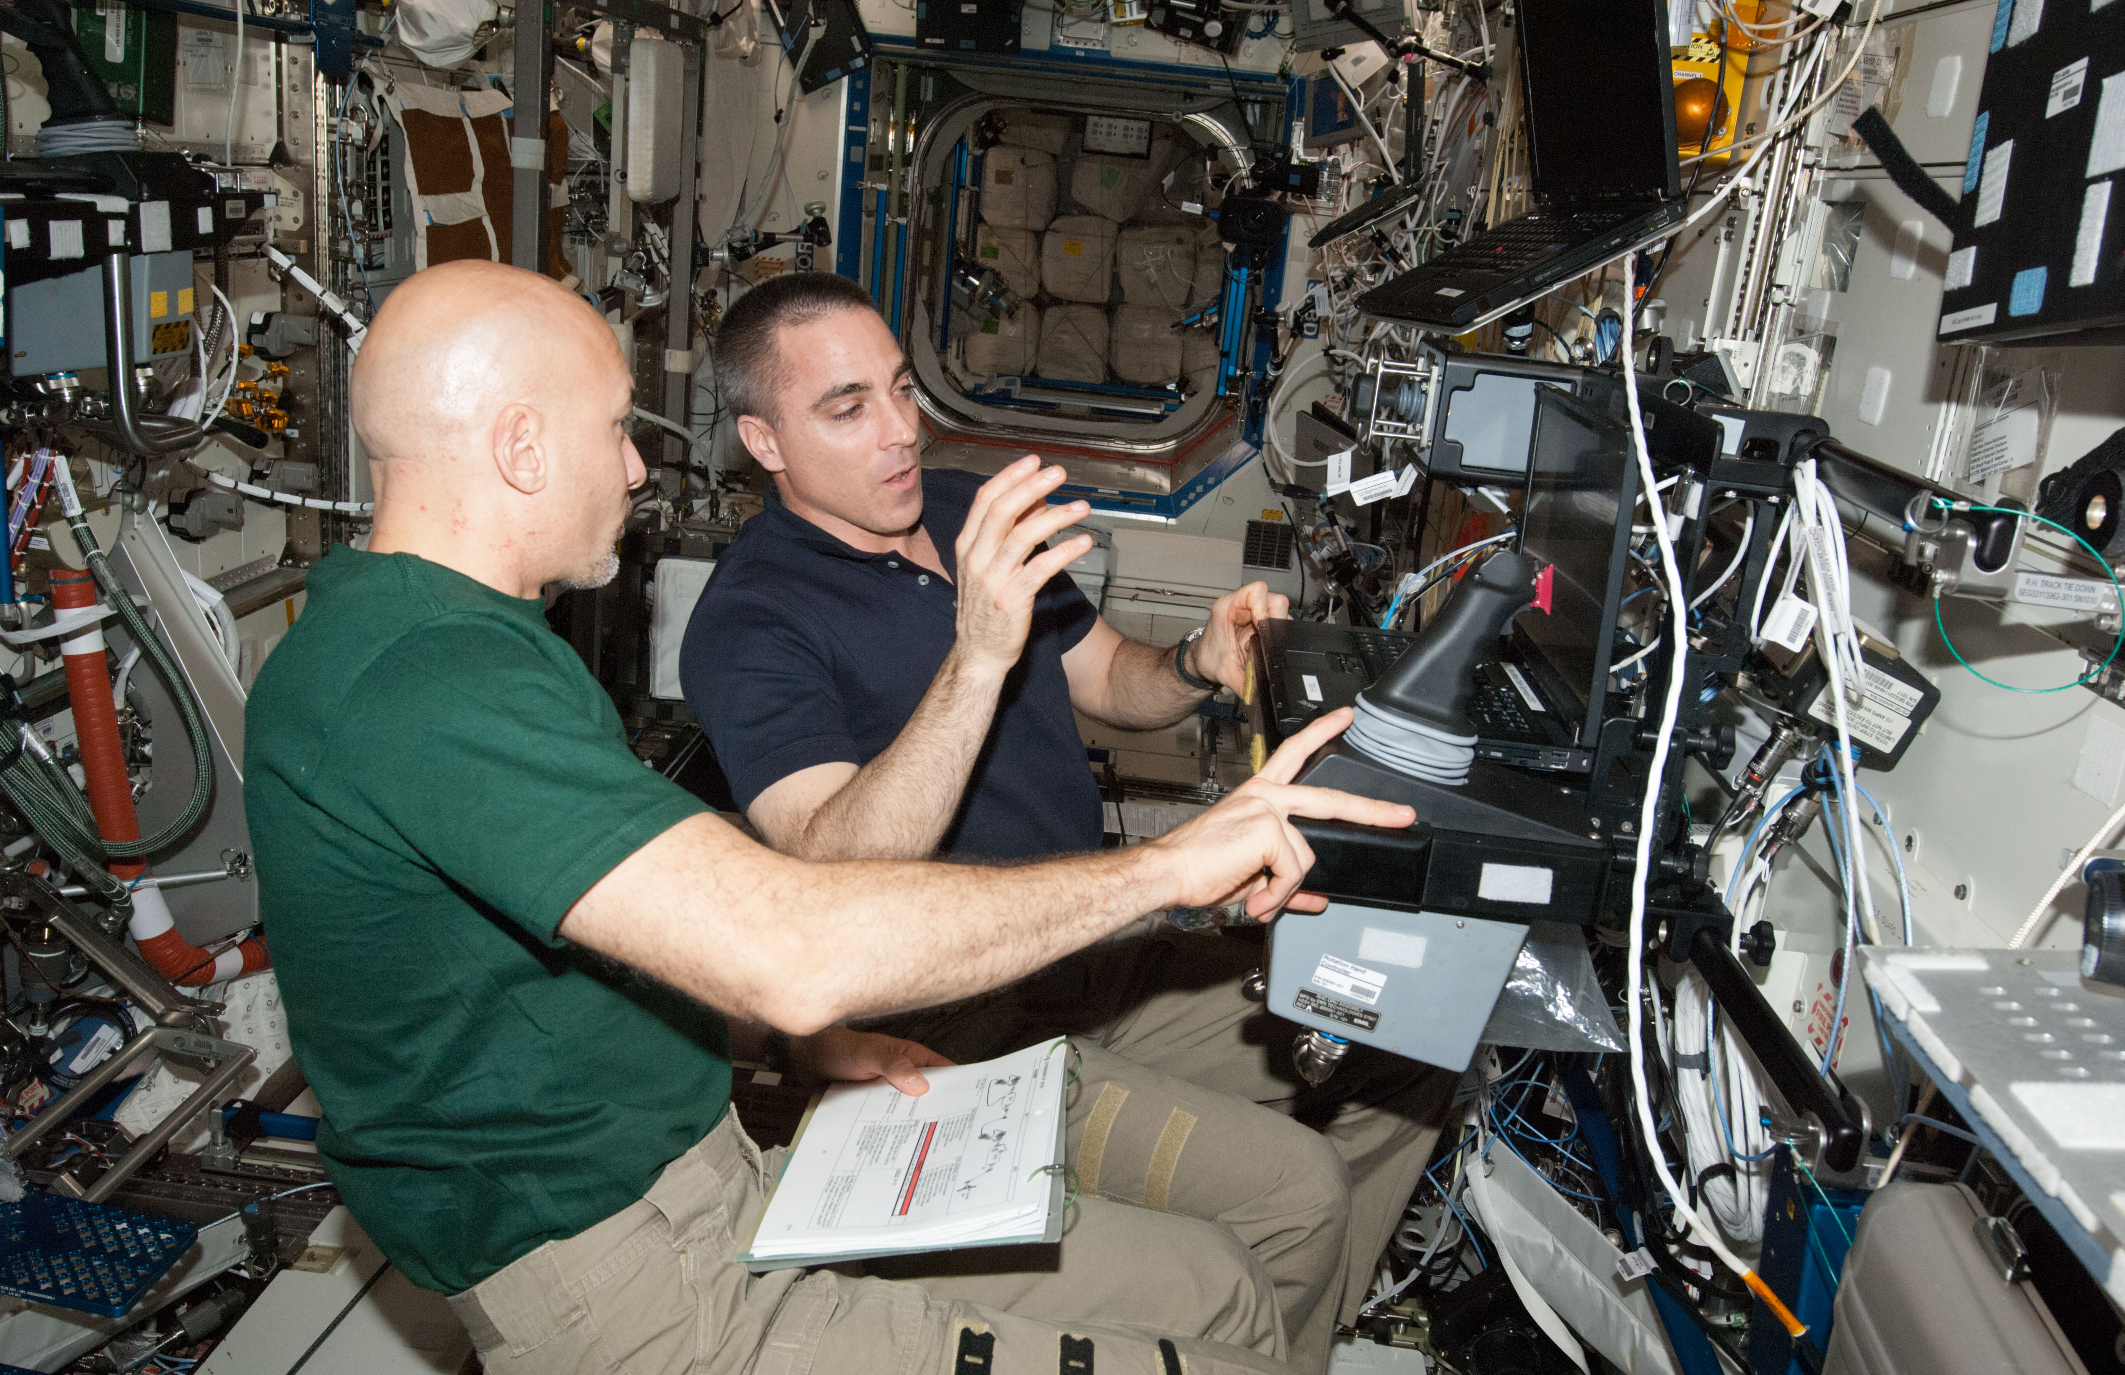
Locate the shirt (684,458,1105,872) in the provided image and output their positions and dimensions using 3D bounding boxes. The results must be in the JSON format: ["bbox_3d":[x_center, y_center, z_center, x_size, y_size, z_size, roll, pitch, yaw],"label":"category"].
[{"bbox_3d":[-0.120,0.055,1.631,0.290,0.500,0.460,1,11,40],"label":"shirt"}]

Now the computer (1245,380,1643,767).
[{"bbox_3d":[0.320,-0.116,1.561,0.263,0.280,0.357,3,16,3],"label":"computer"}]

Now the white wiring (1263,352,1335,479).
[{"bbox_3d":[0.574,-0.648,4.200,0.190,0.300,0.100,5,16,0],"label":"white wiring"}]

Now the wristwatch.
[{"bbox_3d":[0.138,-0.028,1.800,0.038,0.060,0.064,-21,-36,41],"label":"wristwatch"}]

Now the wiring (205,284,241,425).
[{"bbox_3d":[-0.973,-0.386,2.050,0.045,0.165,0.050,5,16,0],"label":"wiring"}]

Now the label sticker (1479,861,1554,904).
[{"bbox_3d":[0.325,0.141,1.268,0.050,0.025,0.002,3,16,3],"label":"label sticker"}]

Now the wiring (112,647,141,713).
[{"bbox_3d":[-1.164,-0.010,2.200,0.037,0.085,0.035,5,16,0],"label":"wiring"}]

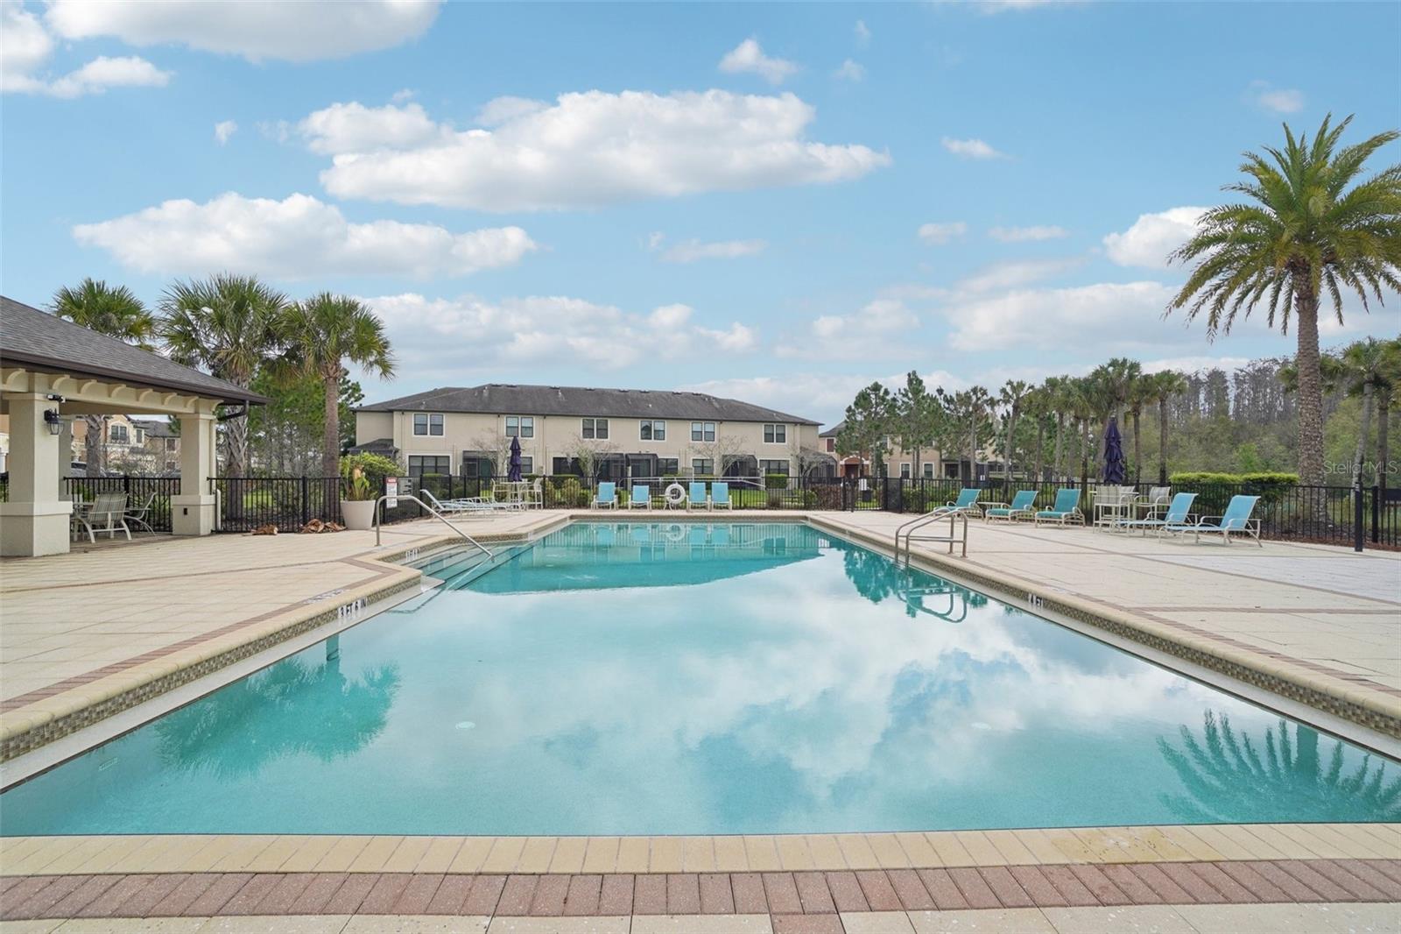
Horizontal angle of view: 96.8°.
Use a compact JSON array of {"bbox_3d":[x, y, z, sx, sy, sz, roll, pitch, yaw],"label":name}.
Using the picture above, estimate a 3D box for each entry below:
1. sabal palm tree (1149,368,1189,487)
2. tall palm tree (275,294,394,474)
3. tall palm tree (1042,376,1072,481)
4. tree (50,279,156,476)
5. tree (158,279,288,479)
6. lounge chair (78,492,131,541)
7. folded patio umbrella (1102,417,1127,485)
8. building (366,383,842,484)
[{"bbox_3d":[25.499,-1.689,34.000,2.400,7.260,2.400,0,0,0],"label":"sabal palm tree"},{"bbox_3d":[-10.290,-1.655,17.600,3.300,6.460,3.300,0,0,0],"label":"tall palm tree"},{"bbox_3d":[22.391,-1.849,39.000,2.300,7.680,2.300,0,0,0],"label":"tall palm tree"},{"bbox_3d":[-18.225,-2.077,19.000,3.300,7.330,3.300,0,0,0],"label":"tree"},{"bbox_3d":[-13.861,-2.009,18.100,3.700,7.180,3.700,0,0,0],"label":"tree"},{"bbox_3d":[-11.750,1.007,12.300,0.750,0.930,0.640,0,0,21],"label":"lounge chair"},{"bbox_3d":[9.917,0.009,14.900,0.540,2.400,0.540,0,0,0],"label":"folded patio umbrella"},{"bbox_3d":[-8.300,-2.366,53.300,36.000,8.500,14.000,0,0,-19],"label":"building"}]

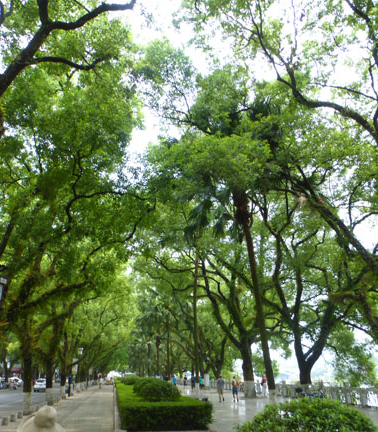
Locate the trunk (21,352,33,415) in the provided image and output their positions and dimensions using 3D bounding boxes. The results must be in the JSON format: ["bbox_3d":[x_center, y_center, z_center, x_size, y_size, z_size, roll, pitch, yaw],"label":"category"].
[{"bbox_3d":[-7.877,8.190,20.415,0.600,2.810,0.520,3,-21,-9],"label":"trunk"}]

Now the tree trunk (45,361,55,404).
[{"bbox_3d":[-9.015,10.847,27.117,0.550,2.680,0.500,3,-21,-9],"label":"tree trunk"}]

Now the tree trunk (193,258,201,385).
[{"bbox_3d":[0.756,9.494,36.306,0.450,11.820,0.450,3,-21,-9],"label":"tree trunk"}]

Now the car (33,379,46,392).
[{"bbox_3d":[-19.061,22.298,54.904,1.800,1.600,4.400,3,-21,-9],"label":"car"}]

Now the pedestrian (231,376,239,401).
[{"bbox_3d":[3.331,12.453,29.916,0.520,1.700,0.420,3,-21,-9],"label":"pedestrian"}]

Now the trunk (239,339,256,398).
[{"bbox_3d":[5.231,13.227,36.262,1.100,4.820,1.000,3,-21,-9],"label":"trunk"}]

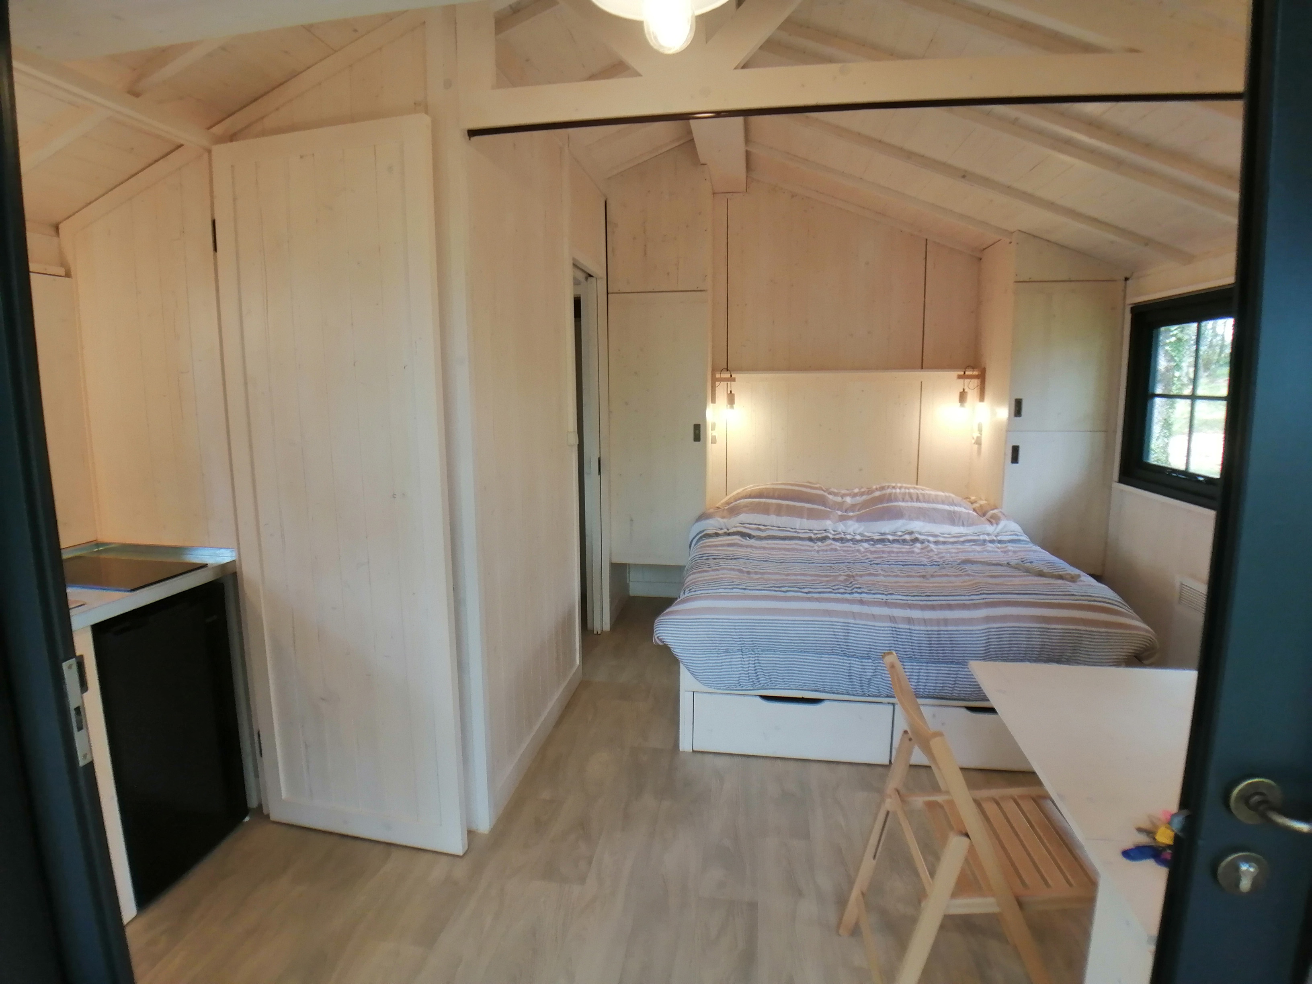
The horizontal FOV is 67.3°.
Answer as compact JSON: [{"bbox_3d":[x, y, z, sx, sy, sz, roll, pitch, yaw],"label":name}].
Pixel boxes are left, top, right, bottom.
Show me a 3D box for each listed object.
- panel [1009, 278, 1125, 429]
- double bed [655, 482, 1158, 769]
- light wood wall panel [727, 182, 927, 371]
[{"bbox_3d":[1.972,-0.649,4.755,0.506,0.718,0.027,1,7,6],"label":"panel"},{"bbox_3d":[0.952,0.446,4.538,1.644,0.706,2.384,1,7,6],"label":"double bed"},{"bbox_3d":[0.960,-1.222,5.589,1.110,1.059,0.027,1,7,6],"label":"light wood wall panel"}]

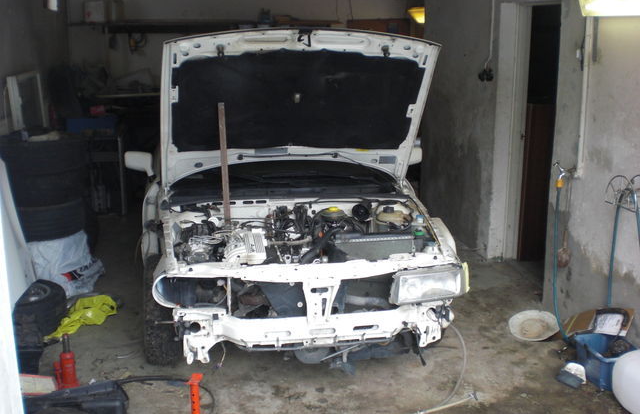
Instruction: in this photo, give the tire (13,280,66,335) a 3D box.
[{"bbox_3d":[-1.883,0.644,4.357,0.600,0.200,0.600,-3,13,-10],"label":"tire"}]

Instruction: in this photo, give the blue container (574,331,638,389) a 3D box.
[{"bbox_3d":[1.485,0.805,3.626,0.250,0.180,0.310,-3,13,-10],"label":"blue container"}]

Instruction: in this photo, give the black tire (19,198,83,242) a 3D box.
[{"bbox_3d":[-1.976,0.061,4.937,0.620,0.215,0.620,-3,13,-10],"label":"black tire"}]

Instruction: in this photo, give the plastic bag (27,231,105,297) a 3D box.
[{"bbox_3d":[-1.864,0.408,4.857,0.620,0.420,0.520,0,13,0],"label":"plastic bag"}]

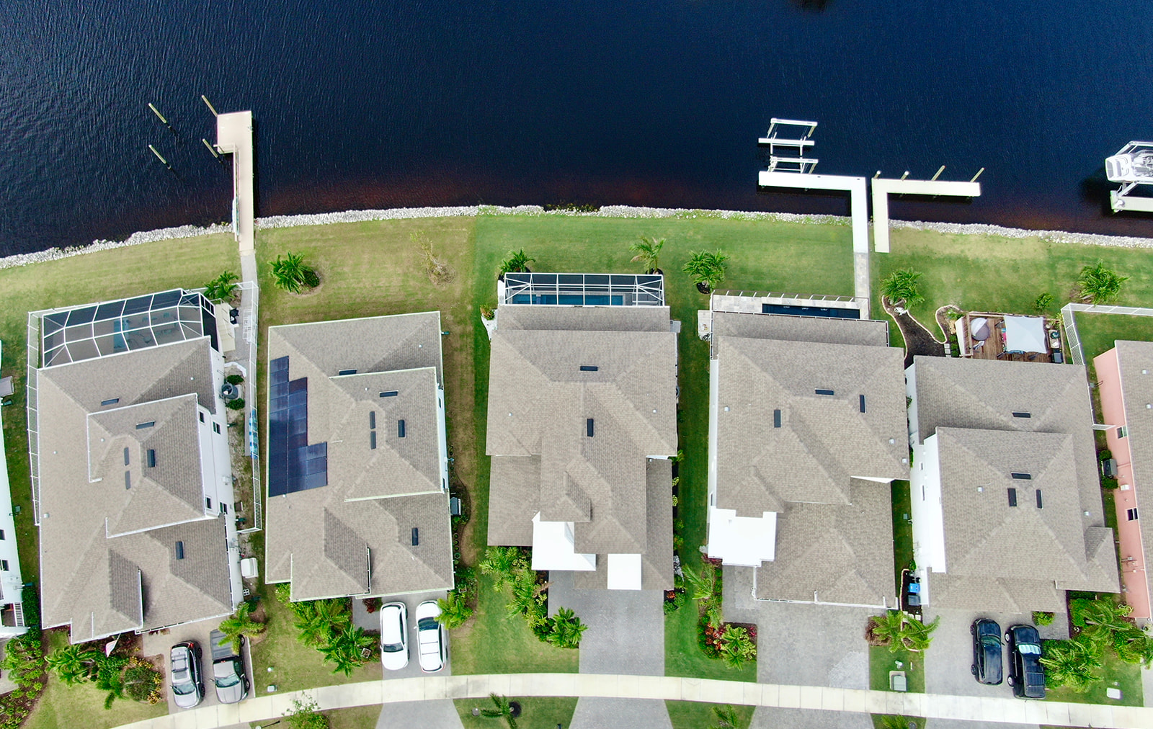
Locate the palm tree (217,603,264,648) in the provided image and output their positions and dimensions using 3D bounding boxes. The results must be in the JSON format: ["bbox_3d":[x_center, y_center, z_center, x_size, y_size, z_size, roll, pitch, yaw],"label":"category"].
[{"bbox_3d":[-23.602,18.679,57.018,3.230,4.000,3.190,0,72,0],"label":"palm tree"}]

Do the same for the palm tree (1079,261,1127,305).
[{"bbox_3d":[42.851,-6.481,65.594,3.960,3.300,3.830,0,72,0],"label":"palm tree"}]

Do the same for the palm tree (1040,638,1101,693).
[{"bbox_3d":[34.529,21.224,56.346,4.340,3.700,3.480,0,72,0],"label":"palm tree"}]

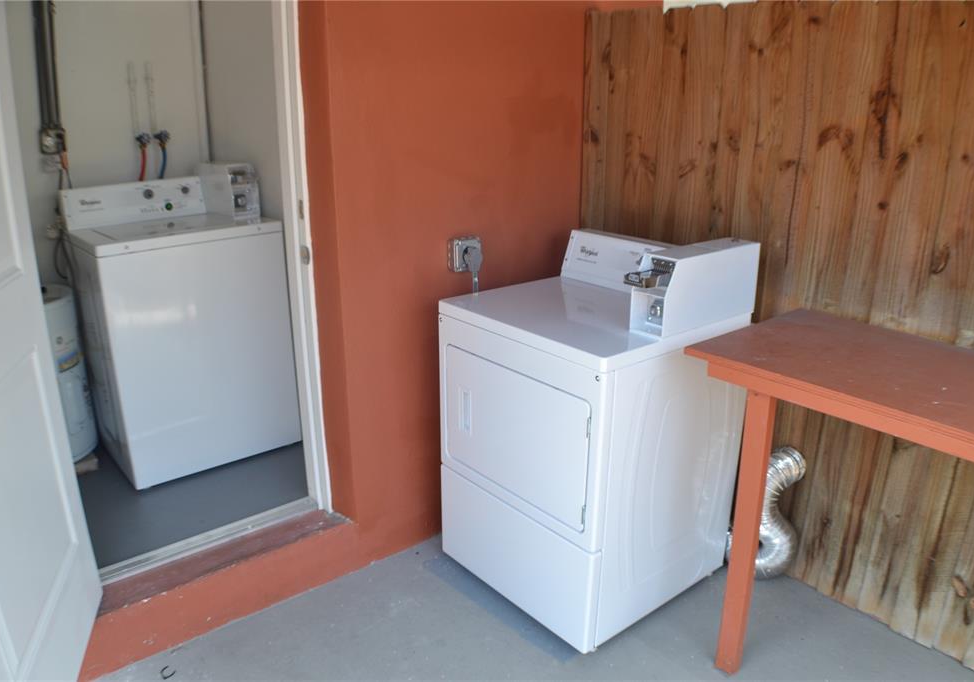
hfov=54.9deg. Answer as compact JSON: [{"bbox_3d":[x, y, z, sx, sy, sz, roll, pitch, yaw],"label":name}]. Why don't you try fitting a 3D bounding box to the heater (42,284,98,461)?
[{"bbox_3d":[-1.713,0.119,3.511,0.400,0.645,0.400,-15,25,-35],"label":"heater"}]

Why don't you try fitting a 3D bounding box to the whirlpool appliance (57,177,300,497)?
[{"bbox_3d":[-1.201,-0.092,3.660,0.674,1.059,0.590,-15,25,-35],"label":"whirlpool appliance"}]

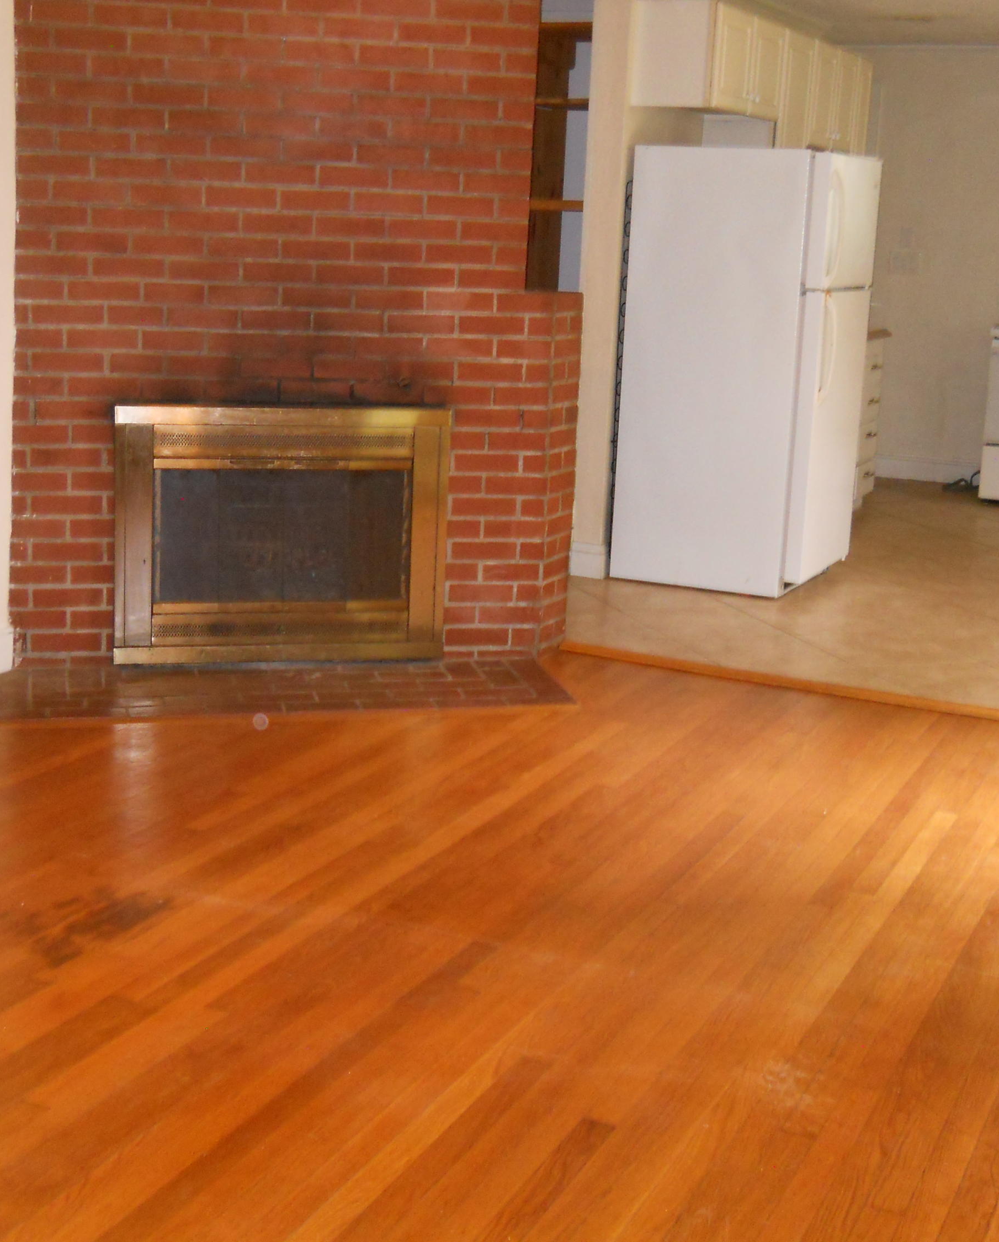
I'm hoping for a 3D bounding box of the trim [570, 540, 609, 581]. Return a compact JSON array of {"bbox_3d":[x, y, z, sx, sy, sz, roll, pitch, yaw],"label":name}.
[{"bbox_3d":[0.348,-0.243,7.025,0.163,0.137,0.030,8,14,23],"label":"trim"}]

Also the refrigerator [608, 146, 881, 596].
[{"bbox_3d":[0.980,-0.991,6.975,0.822,1.664,0.755,8,14,23],"label":"refrigerator"}]

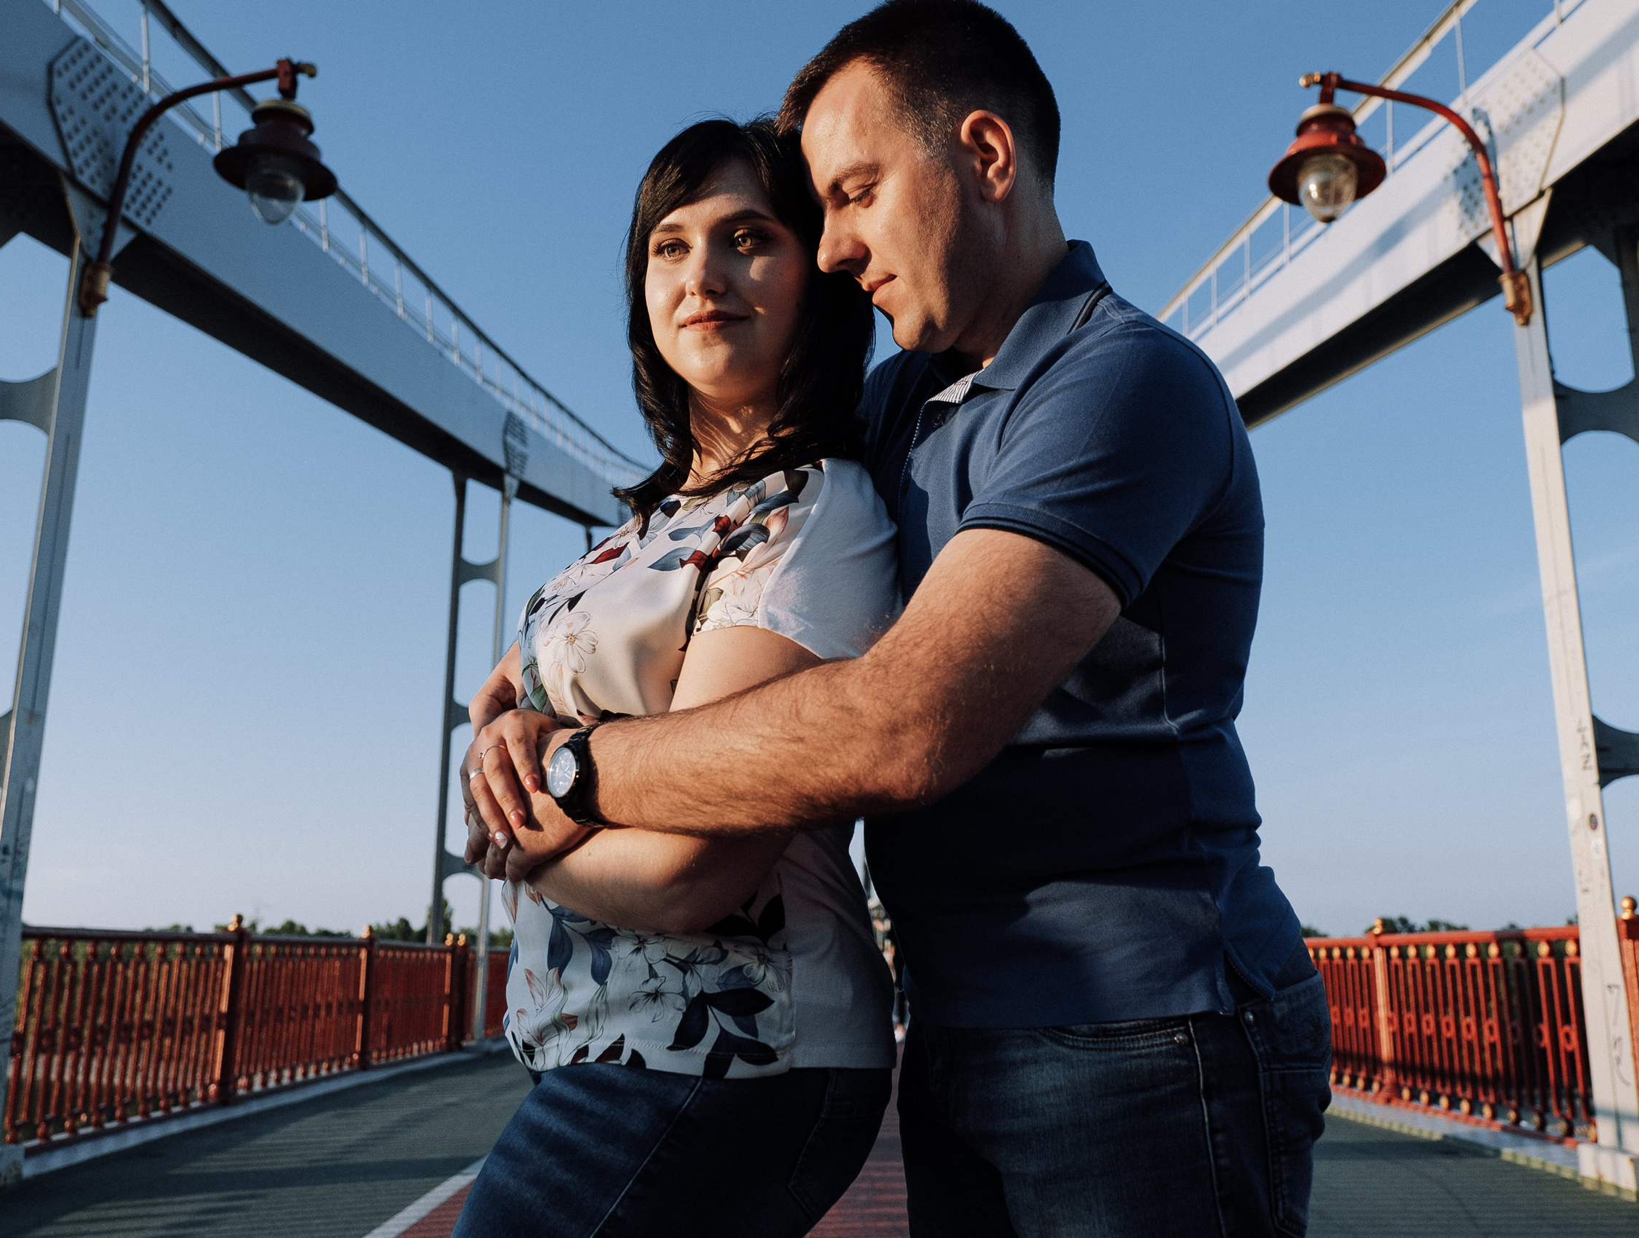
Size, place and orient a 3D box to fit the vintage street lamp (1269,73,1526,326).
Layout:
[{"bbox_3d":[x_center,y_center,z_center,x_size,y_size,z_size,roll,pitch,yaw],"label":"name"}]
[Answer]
[{"bbox_3d":[3.057,-2.267,7.167,1.271,1.487,0.601,0,-13,0],"label":"vintage street lamp"}]

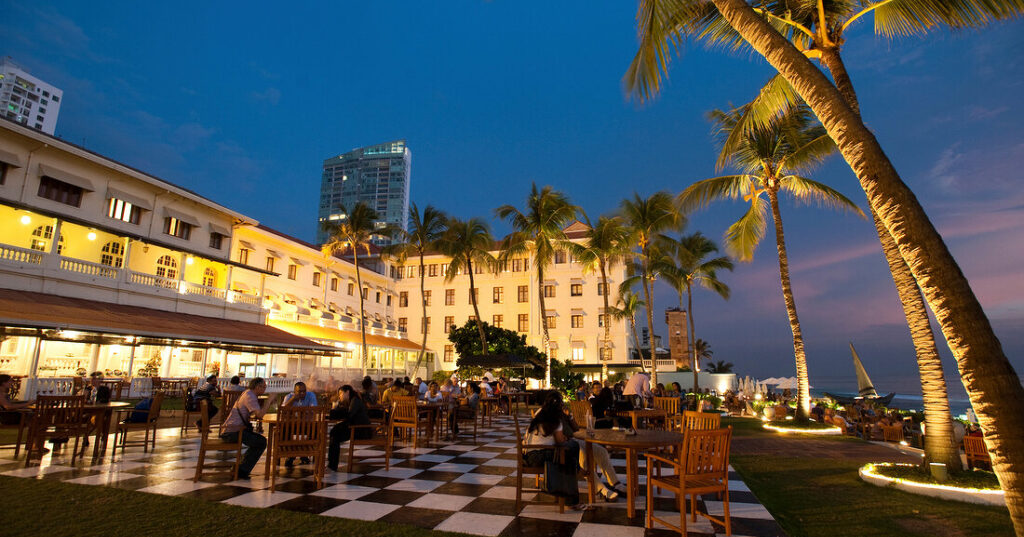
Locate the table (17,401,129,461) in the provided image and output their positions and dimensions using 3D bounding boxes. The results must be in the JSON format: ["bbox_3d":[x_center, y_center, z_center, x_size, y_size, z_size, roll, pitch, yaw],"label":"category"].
[{"bbox_3d":[-6.671,2.475,7.405,1.330,0.730,1.330,1,-12,0],"label":"table"}]

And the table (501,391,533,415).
[{"bbox_3d":[0.142,4.767,17.102,1.200,0.740,1.200,0,-12,0],"label":"table"}]

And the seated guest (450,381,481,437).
[{"bbox_3d":[-0.959,2.946,9.947,0.760,1.180,0.500,-4,-13,22],"label":"seated guest"}]

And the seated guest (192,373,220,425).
[{"bbox_3d":[-6.299,2.815,9.914,0.750,1.230,0.500,6,-13,-21],"label":"seated guest"}]

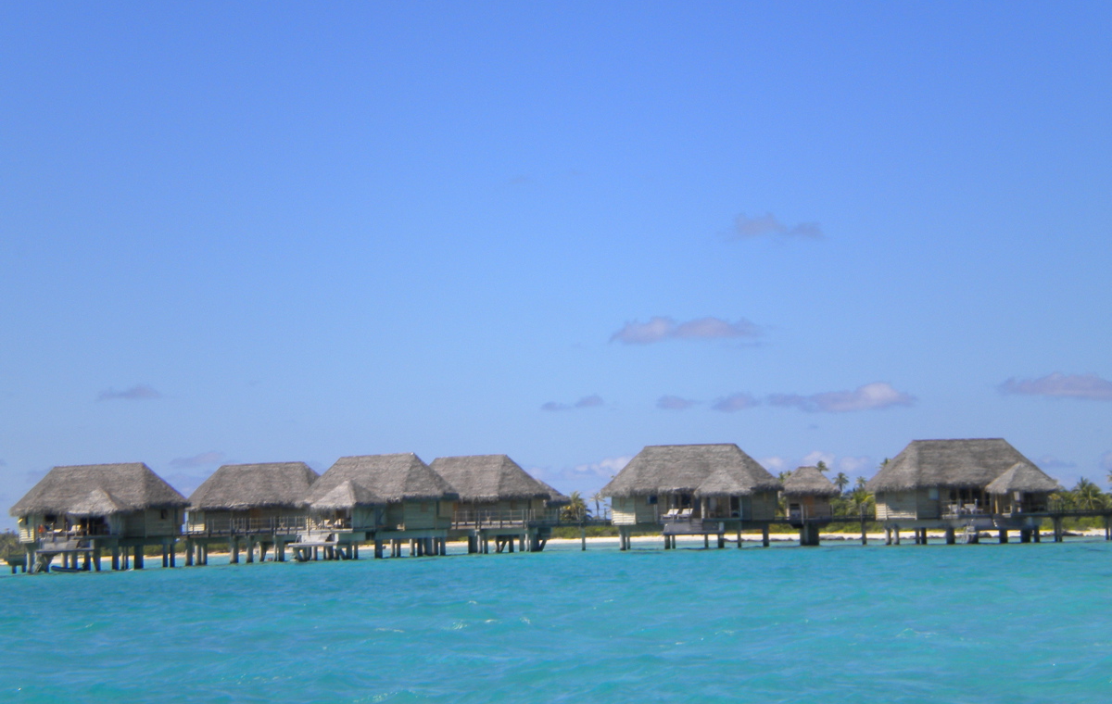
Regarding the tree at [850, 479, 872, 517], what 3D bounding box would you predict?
[{"bbox_3d":[33.169,16.056,335.000,2.800,4.700,2.800,-2,-3,0],"label":"tree"}]

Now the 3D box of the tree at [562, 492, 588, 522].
[{"bbox_3d":[2.051,16.553,325.000,3.100,4.100,3.100,-2,-3,0],"label":"tree"}]

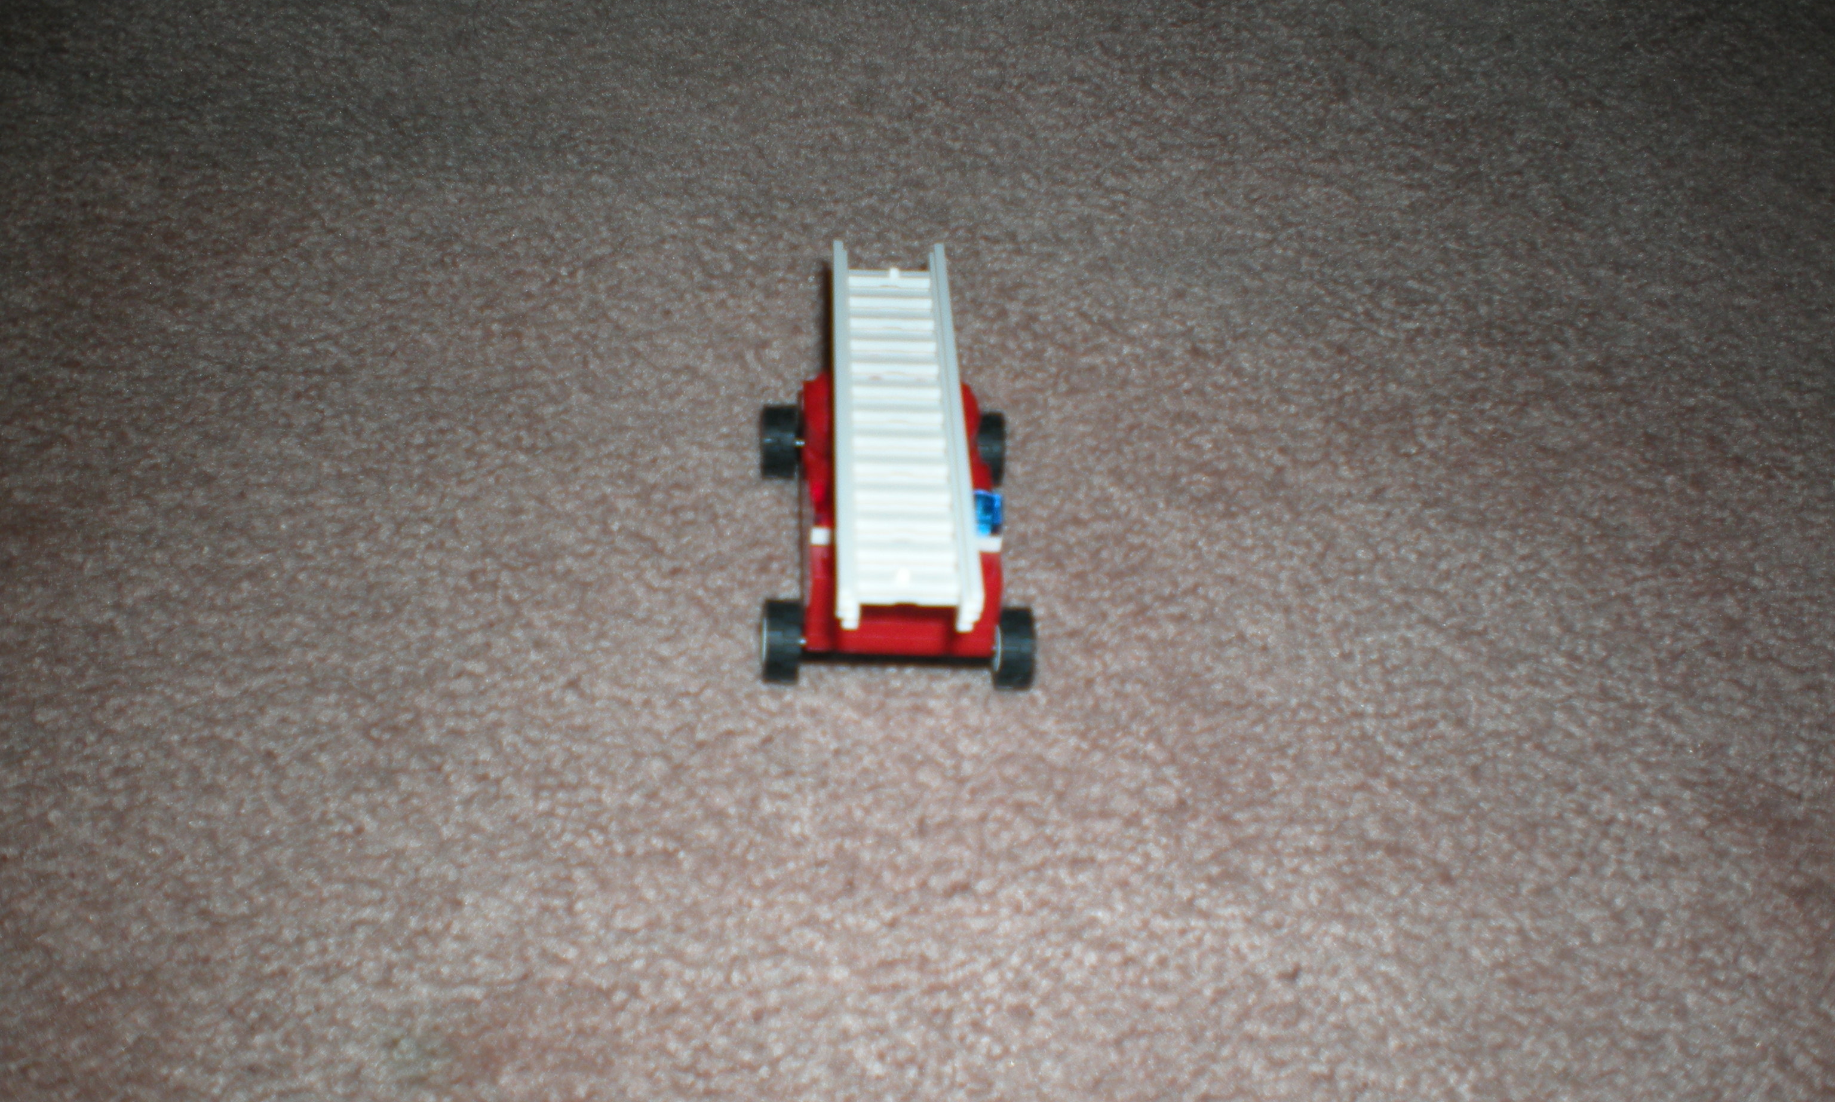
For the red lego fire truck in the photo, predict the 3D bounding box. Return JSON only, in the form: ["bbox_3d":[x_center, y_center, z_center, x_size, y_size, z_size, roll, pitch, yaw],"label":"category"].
[{"bbox_3d":[-0.004,-0.014,0.361,0.045,0.032,0.128,2,37,-5],"label":"red lego fire truck"}]

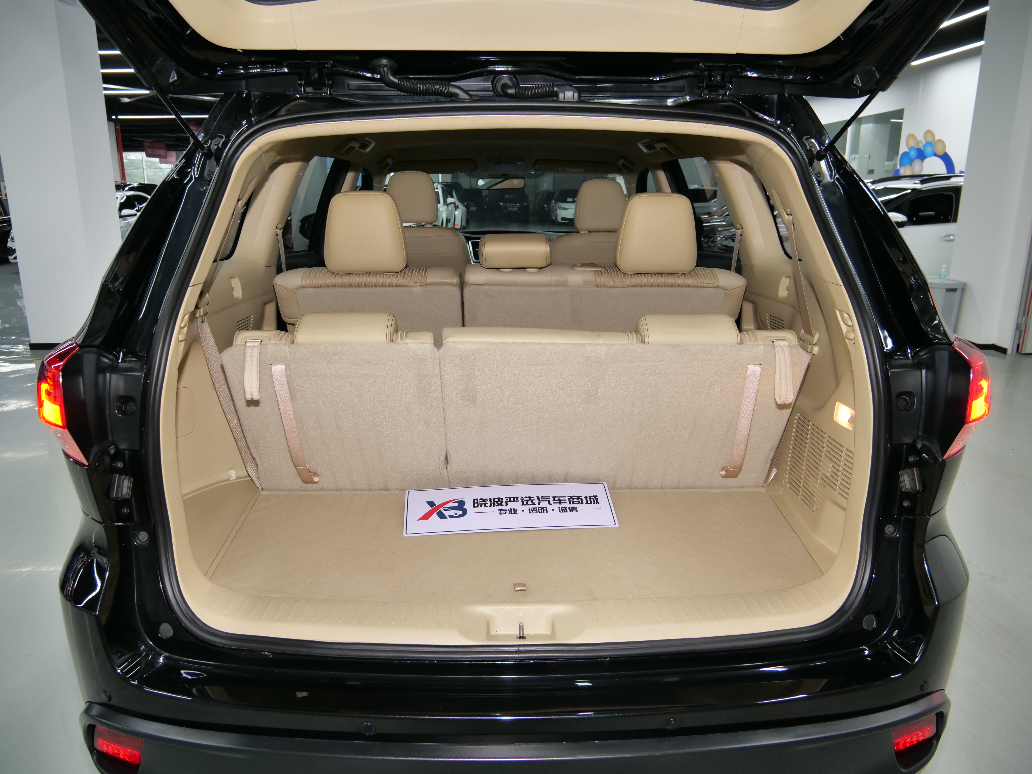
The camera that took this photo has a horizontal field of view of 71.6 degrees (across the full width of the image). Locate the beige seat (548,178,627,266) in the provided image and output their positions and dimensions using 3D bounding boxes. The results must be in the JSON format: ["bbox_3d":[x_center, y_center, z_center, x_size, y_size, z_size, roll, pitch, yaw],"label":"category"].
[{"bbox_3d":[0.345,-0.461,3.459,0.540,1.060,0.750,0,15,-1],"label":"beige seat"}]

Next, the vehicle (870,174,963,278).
[{"bbox_3d":[5.850,-2.264,10.730,4.650,1.680,1.850,-3,15,-11],"label":"vehicle"}]

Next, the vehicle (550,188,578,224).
[{"bbox_3d":[2.810,-8.790,35.122,1.870,1.660,4.650,0,15,0],"label":"vehicle"}]

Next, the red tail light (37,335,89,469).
[{"bbox_3d":[-0.780,0.019,1.320,0.140,0.240,0.220,0,15,2],"label":"red tail light"}]

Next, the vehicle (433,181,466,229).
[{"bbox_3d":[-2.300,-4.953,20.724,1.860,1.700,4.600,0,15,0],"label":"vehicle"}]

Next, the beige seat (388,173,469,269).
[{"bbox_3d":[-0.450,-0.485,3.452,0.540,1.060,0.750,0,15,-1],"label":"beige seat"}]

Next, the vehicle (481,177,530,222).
[{"bbox_3d":[-0.250,-10.168,40.032,1.900,1.800,4.800,0,15,0],"label":"vehicle"}]

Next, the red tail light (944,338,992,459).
[{"bbox_3d":[0.790,0.011,1.349,0.140,0.240,0.220,-1,15,-3],"label":"red tail light"}]

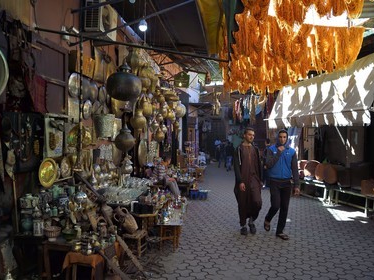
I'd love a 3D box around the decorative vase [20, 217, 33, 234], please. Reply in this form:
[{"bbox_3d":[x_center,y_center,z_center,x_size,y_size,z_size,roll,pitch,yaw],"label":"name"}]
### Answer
[{"bbox_3d":[-1.671,0.890,3.400,0.140,0.185,0.140,0,-1,-24],"label":"decorative vase"}]

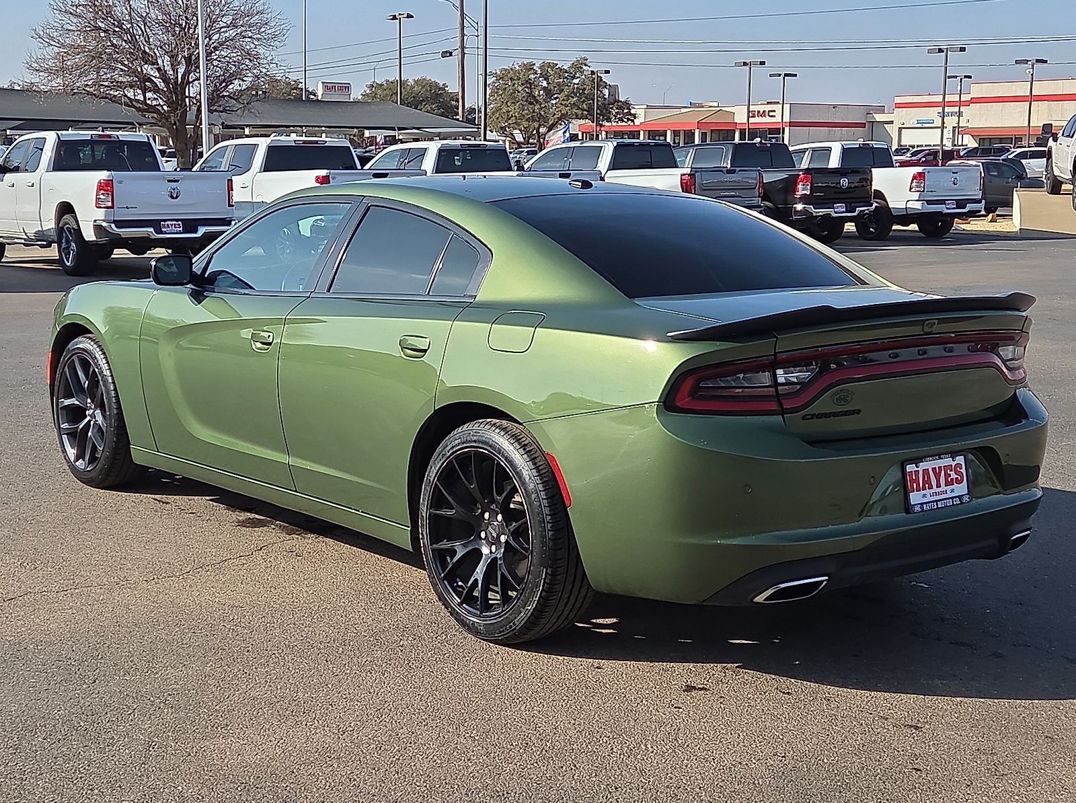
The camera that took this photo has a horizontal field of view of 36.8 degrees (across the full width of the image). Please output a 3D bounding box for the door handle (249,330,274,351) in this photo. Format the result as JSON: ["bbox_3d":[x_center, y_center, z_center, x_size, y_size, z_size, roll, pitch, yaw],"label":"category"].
[{"bbox_3d":[-1.047,-0.231,6.119,0.055,0.080,0.185,2,6,-40],"label":"door handle"}]

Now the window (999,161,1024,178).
[{"bbox_3d":[14.507,-7.100,49.500,1.150,0.480,0.100,-6,11,-38],"label":"window"}]

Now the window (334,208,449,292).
[{"bbox_3d":[-0.508,-0.527,5.742,0.050,0.359,0.588,32,-13,-38],"label":"window"}]

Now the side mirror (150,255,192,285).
[{"bbox_3d":[-1.480,-0.533,6.531,0.185,0.135,0.120,-6,11,-39],"label":"side mirror"}]

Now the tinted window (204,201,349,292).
[{"bbox_3d":[-1.051,-0.607,6.388,0.050,0.411,0.828,32,-13,-38],"label":"tinted window"}]

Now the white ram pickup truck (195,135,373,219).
[{"bbox_3d":[-3.931,-3.167,25.112,2.100,1.950,5.880,-5,11,-36],"label":"white ram pickup truck"}]

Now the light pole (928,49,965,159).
[{"bbox_3d":[19.158,-13.395,76.474,1.750,6.600,0.420,7,10,35],"label":"light pole"}]

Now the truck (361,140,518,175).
[{"bbox_3d":[-1.462,-3.344,26.789,2.100,1.950,5.880,-6,11,-40],"label":"truck"}]

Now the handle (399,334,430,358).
[{"bbox_3d":[-0.406,-0.182,5.330,0.055,0.080,0.180,2,6,-40],"label":"handle"}]

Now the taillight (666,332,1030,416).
[{"bbox_3d":[1.085,-0.115,4.957,1.620,0.210,0.270,-6,11,-39],"label":"taillight"}]

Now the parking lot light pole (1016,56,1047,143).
[{"bbox_3d":[29.574,-16.626,97.588,1.900,8.000,0.450,1,8,0],"label":"parking lot light pole"}]

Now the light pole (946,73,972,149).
[{"bbox_3d":[29.960,-19.339,115.588,1.750,8.000,0.450,1,8,0],"label":"light pole"}]

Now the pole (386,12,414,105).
[{"bbox_3d":[-7.933,-17.233,92.704,1.700,9.800,0.450,7,10,35],"label":"pole"}]

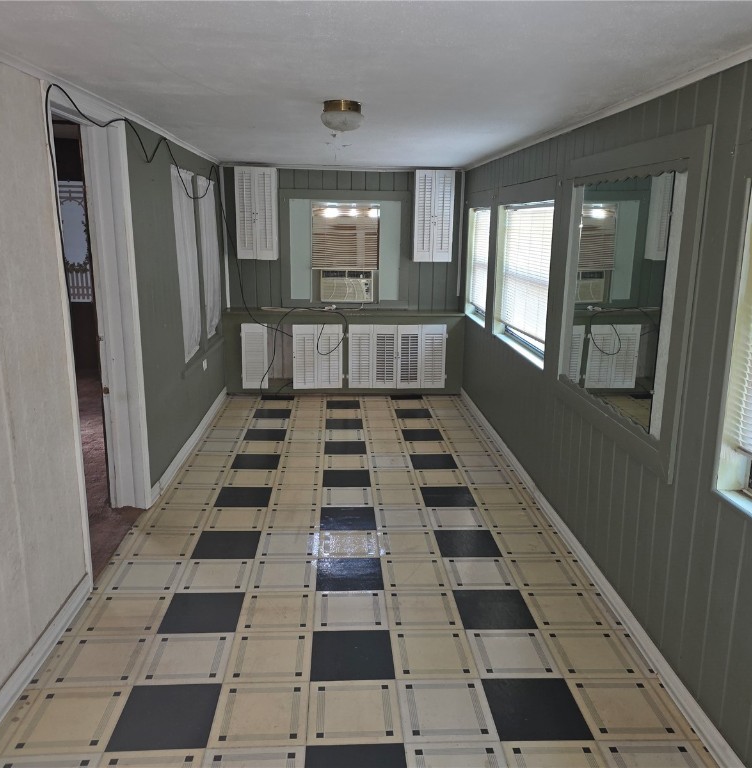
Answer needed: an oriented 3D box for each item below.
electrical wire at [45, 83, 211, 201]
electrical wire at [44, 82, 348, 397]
[{"bbox_3d":[-1.255,-1.251,3.996,0.050,0.390,3.200,0,13,-3],"label":"electrical wire"},{"bbox_3d":[-0.731,-0.494,4.471,1.170,2.060,3.700,0,13,-3],"label":"electrical wire"}]

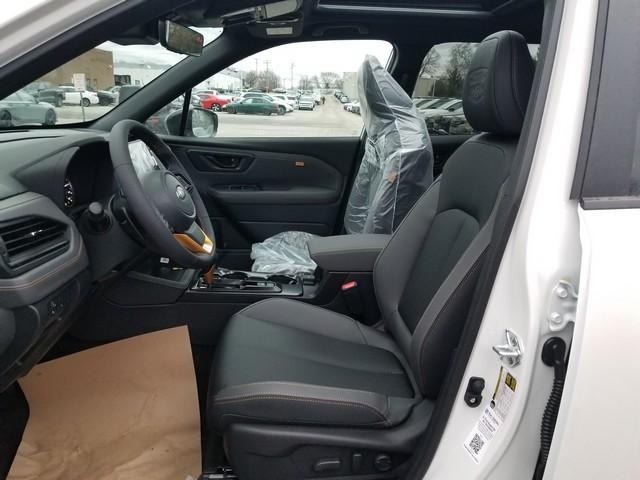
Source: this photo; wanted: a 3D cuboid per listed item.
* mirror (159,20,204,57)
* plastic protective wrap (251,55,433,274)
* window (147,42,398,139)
[{"bbox_3d":[-0.384,-0.563,1.346,0.040,0.073,0.235,9,18,9],"label":"mirror"},{"bbox_3d":[0.065,-0.265,1.809,0.660,0.820,0.520,0,17,-2],"label":"plastic protective wrap"},{"bbox_3d":[-0.240,-0.641,2.058,1.070,0.420,0.040,0,34,-3],"label":"window"}]

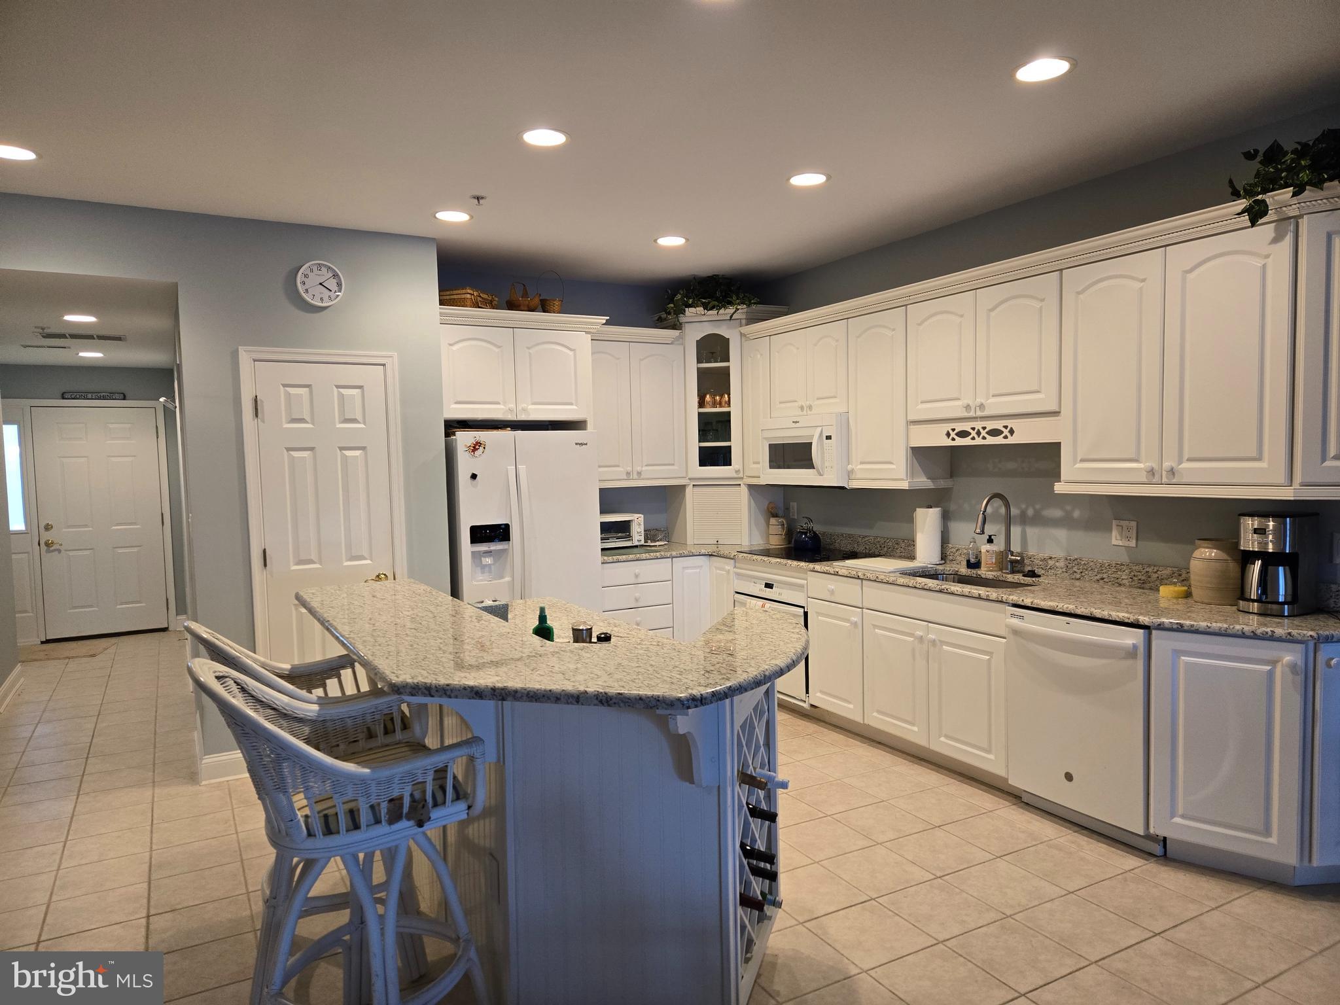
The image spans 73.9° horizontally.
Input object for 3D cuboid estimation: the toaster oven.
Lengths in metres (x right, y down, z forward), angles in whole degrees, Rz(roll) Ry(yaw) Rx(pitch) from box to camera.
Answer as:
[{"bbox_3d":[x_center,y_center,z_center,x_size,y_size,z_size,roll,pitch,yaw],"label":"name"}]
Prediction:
[{"bbox_3d":[-0.418,0.194,6.003,0.405,0.225,0.260,-3,3,-29],"label":"toaster oven"}]

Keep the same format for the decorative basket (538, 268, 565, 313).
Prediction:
[{"bbox_3d":[-0.718,-1.262,5.382,0.165,0.275,0.160,-1,3,-7],"label":"decorative basket"}]

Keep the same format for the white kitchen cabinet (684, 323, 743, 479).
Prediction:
[{"bbox_3d":[0.361,-0.700,6.242,0.410,1.045,0.450,0,3,16],"label":"white kitchen cabinet"}]

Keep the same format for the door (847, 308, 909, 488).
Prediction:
[{"bbox_3d":[1.141,-0.578,4.884,0.024,0.913,0.452,-3,3,-29],"label":"door"}]

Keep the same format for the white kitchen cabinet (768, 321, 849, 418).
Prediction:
[{"bbox_3d":[0.966,-0.793,5.469,0.320,0.515,0.754,-3,3,-30],"label":"white kitchen cabinet"}]

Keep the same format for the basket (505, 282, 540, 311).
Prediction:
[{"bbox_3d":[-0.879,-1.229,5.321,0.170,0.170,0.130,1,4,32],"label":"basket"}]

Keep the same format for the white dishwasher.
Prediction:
[{"bbox_3d":[1.848,0.856,3.713,0.610,0.821,0.616,-3,3,-30],"label":"white dishwasher"}]

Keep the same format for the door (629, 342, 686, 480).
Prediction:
[{"bbox_3d":[-0.081,-0.622,6.102,0.412,0.917,0.025,-3,3,-30],"label":"door"}]

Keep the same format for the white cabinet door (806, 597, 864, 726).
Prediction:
[{"bbox_3d":[0.903,0.845,4.830,0.024,0.601,0.446,-3,3,-29],"label":"white cabinet door"}]

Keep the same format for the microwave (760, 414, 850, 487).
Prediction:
[{"bbox_3d":[0.932,-0.308,5.439,0.420,0.425,0.755,-3,3,-29],"label":"microwave"}]

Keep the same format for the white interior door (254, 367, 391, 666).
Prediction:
[{"bbox_3d":[-1.742,0.309,4.569,0.612,2.030,0.040,-3,3,-29],"label":"white interior door"}]

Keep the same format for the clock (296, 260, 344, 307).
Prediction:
[{"bbox_3d":[-1.753,-1.098,4.467,0.228,0.228,0.040,-3,3,-29],"label":"clock"}]

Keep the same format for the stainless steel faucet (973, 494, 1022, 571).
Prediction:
[{"bbox_3d":[1.595,0.154,4.341,0.260,0.396,0.105,-3,3,-29],"label":"stainless steel faucet"}]

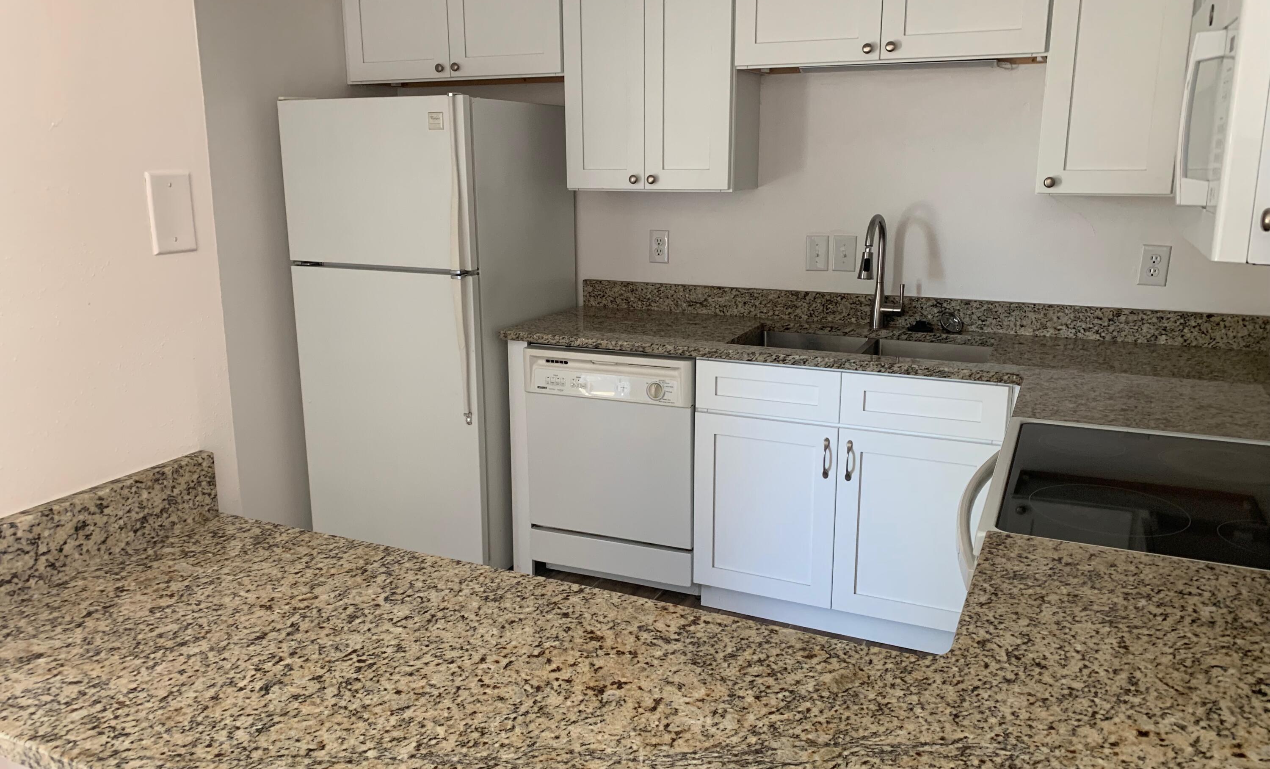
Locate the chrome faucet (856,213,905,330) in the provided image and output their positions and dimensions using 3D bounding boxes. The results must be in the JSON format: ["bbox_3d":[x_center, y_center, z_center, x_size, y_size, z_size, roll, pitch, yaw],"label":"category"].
[{"bbox_3d":[0.799,-0.346,3.065,0.115,0.383,0.271,6,15,23],"label":"chrome faucet"}]

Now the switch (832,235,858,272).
[{"bbox_3d":[0.731,-0.454,3.327,0.083,0.121,0.013,6,15,23],"label":"switch"}]

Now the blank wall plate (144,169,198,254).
[{"bbox_3d":[-0.719,-0.267,1.484,0.008,0.122,0.080,6,15,23],"label":"blank wall plate"}]

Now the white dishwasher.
[{"bbox_3d":[0.029,0.239,3.445,0.605,0.835,0.614,6,15,23],"label":"white dishwasher"}]

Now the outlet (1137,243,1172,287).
[{"bbox_3d":[1.610,-0.367,2.954,0.078,0.124,0.009,6,15,23],"label":"outlet"}]

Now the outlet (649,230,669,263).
[{"bbox_3d":[0.095,-0.519,3.600,0.073,0.118,0.009,6,15,23],"label":"outlet"}]

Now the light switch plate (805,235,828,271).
[{"bbox_3d":[0.644,-0.463,3.364,0.080,0.121,0.013,6,15,23],"label":"light switch plate"}]

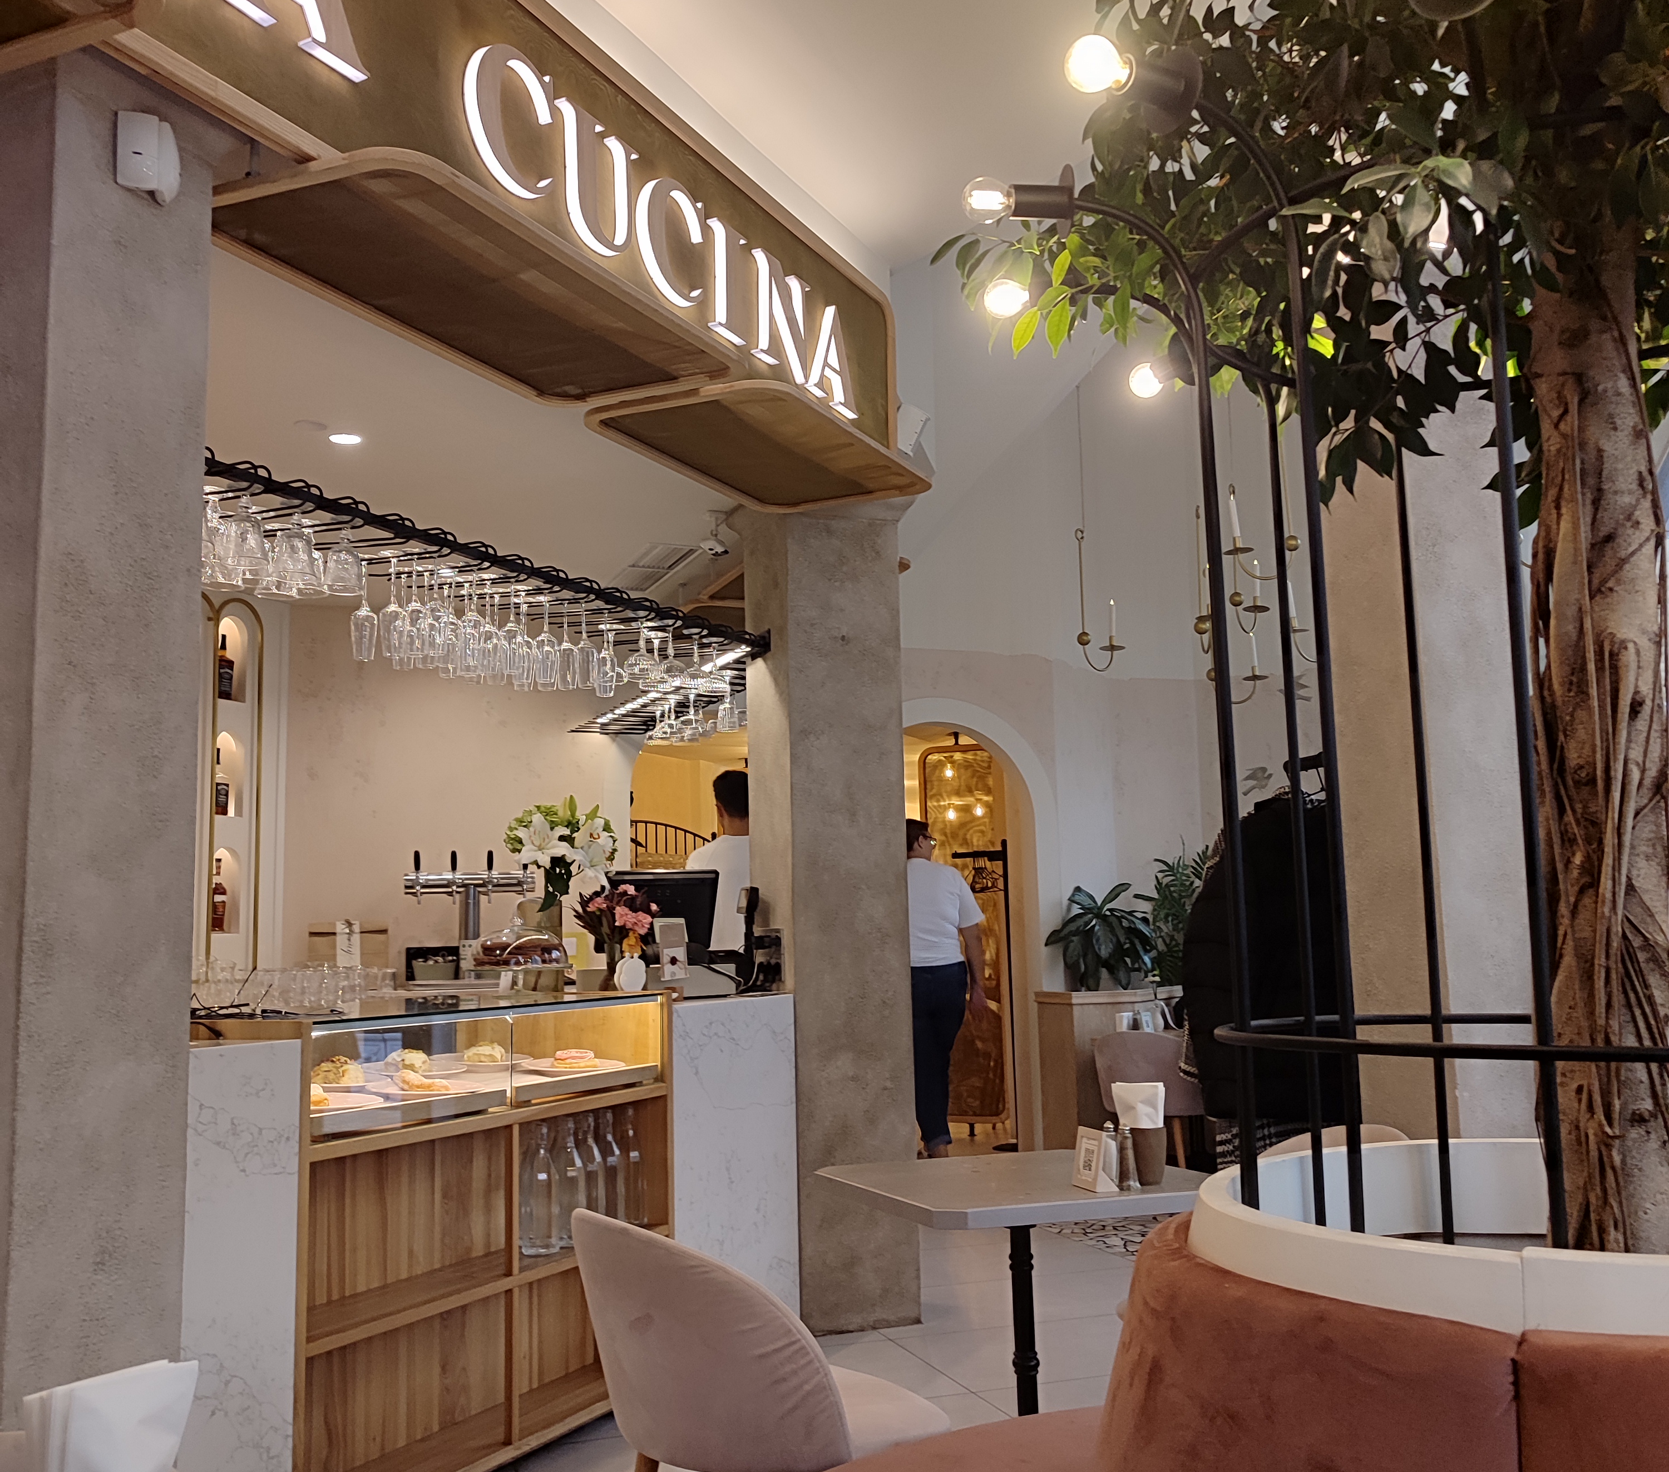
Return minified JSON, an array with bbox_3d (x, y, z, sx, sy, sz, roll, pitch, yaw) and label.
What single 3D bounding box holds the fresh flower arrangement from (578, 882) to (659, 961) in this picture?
[{"bbox_3d":[-0.639,0.547,4.728,0.235,0.225,0.220,0,-7,-8],"label":"fresh flower arrangement"}]

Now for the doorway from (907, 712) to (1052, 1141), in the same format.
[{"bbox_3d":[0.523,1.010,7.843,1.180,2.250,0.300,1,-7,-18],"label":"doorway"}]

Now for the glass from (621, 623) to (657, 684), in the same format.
[{"bbox_3d":[-0.572,-0.240,4.720,0.094,0.182,0.094,-1,-7,0],"label":"glass"}]

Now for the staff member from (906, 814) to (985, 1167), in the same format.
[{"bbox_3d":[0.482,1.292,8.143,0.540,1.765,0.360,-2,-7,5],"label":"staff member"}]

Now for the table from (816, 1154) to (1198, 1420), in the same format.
[{"bbox_3d":[0.337,1.149,2.772,0.610,0.750,0.590,1,-7,-18],"label":"table"}]

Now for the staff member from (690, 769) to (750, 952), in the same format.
[{"bbox_3d":[-0.355,1.030,6.030,0.500,1.807,0.320,0,-7,-10],"label":"staff member"}]

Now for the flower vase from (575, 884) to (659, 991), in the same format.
[{"bbox_3d":[-0.639,0.606,4.728,0.235,0.340,0.220,0,-7,-8],"label":"flower vase"}]

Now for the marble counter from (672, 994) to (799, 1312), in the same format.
[{"bbox_3d":[-0.511,1.270,4.613,0.550,1.008,0.717,-5,-8,25],"label":"marble counter"}]

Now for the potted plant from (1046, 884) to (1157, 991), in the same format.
[{"bbox_3d":[1.260,0.952,7.588,0.520,0.510,0.480,-2,-7,9],"label":"potted plant"}]

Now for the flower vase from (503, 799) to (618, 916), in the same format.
[{"bbox_3d":[-0.850,0.372,4.988,0.340,0.340,0.310,0,-7,-10],"label":"flower vase"}]

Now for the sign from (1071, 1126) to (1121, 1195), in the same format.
[{"bbox_3d":[0.444,0.708,2.689,0.050,0.100,0.080,1,-7,-18],"label":"sign"}]

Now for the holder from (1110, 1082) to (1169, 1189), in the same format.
[{"bbox_3d":[0.526,0.681,2.752,0.090,0.168,0.085,-3,-7,10],"label":"holder"}]

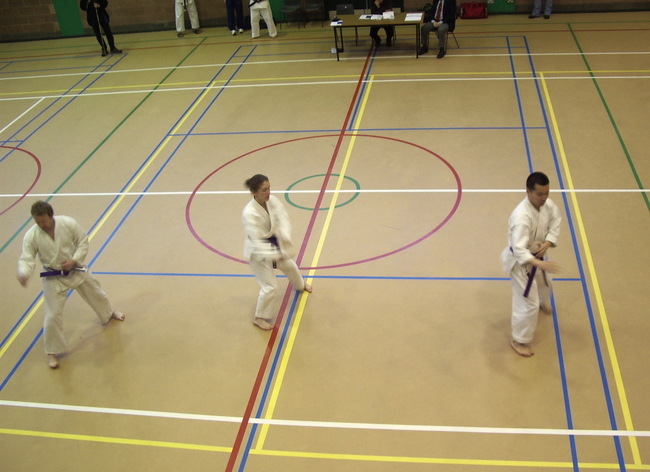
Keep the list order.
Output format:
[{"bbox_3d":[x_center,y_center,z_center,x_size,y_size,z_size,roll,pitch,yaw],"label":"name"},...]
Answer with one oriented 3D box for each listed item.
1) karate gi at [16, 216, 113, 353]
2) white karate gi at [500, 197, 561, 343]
[{"bbox_3d":[-2.631,0.465,7.113,0.820,1.420,0.520,-18,34,-17],"label":"karate gi"},{"bbox_3d":[1.930,0.283,6.582,0.620,1.410,0.520,-22,35,-23],"label":"white karate gi"}]

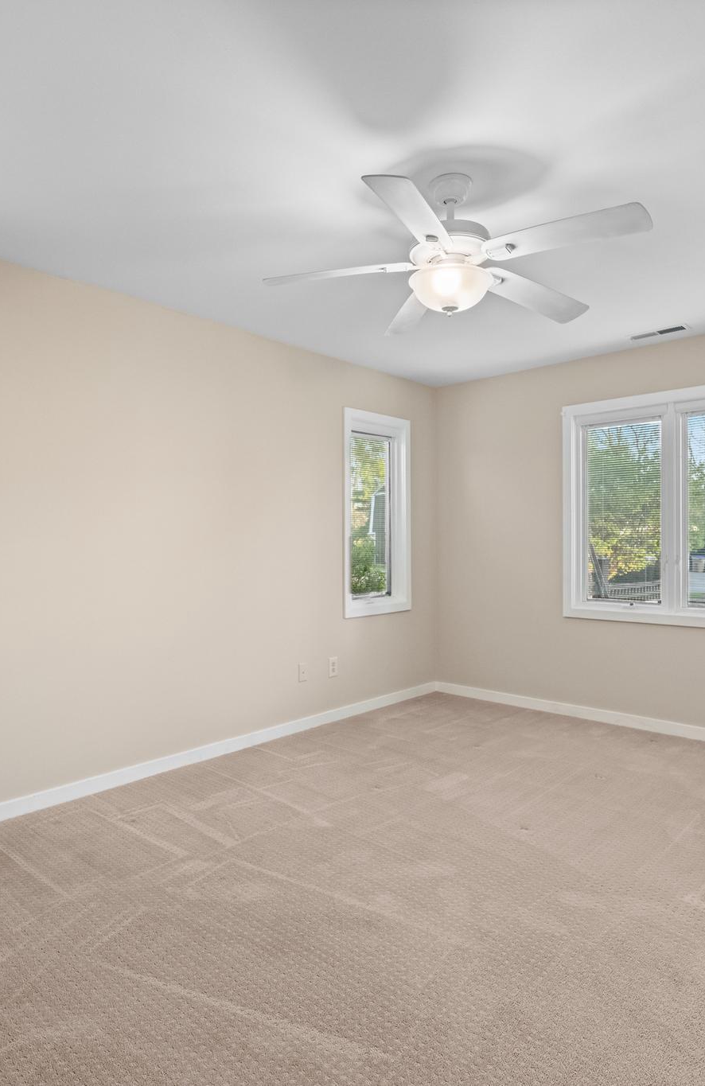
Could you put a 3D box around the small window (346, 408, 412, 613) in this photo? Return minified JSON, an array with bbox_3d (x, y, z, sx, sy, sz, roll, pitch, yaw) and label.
[{"bbox_3d":[0.169,-0.203,4.562,0.080,1.426,0.724,0,0,43],"label":"small window"}]

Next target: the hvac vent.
[{"bbox_3d":[1.787,-1.222,3.711,0.340,0.015,0.128,0,0,43],"label":"hvac vent"}]

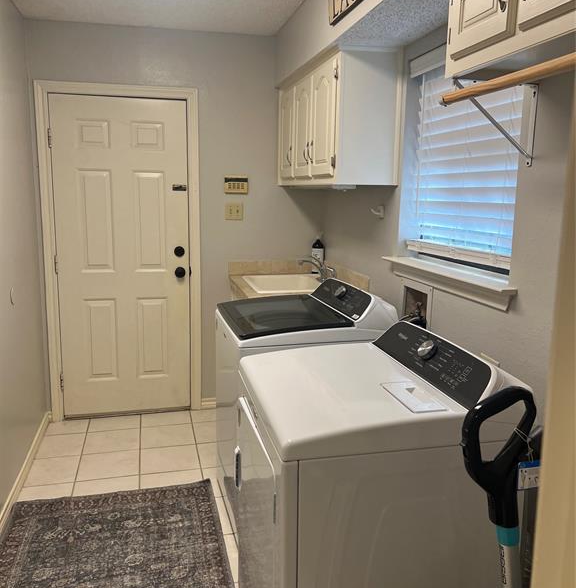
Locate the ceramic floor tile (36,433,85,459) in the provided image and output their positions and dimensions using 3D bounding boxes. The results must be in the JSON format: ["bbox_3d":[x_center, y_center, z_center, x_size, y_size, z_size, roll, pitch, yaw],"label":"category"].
[{"bbox_3d":[-1.306,0.881,3.347,0.238,0.010,0.308,-2,10,-14],"label":"ceramic floor tile"}]

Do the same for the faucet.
[{"bbox_3d":[0.179,-0.150,3.555,0.235,0.165,0.130,-2,10,-14],"label":"faucet"}]

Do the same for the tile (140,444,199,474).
[{"bbox_3d":[-0.652,0.918,3.187,0.310,0.010,0.308,-2,10,-14],"label":"tile"}]

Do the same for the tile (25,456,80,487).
[{"bbox_3d":[-1.231,0.933,3.046,0.238,0.010,0.308,-2,10,-14],"label":"tile"}]

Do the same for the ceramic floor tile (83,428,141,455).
[{"bbox_3d":[-1.034,0.873,3.413,0.310,0.010,0.308,-2,10,-14],"label":"ceramic floor tile"}]

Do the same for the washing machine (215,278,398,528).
[{"bbox_3d":[0.054,0.485,2.617,0.665,1.055,0.700,-2,10,-14],"label":"washing machine"}]

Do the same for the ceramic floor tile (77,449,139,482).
[{"bbox_3d":[-0.959,0.926,3.112,0.310,0.010,0.308,-2,10,-14],"label":"ceramic floor tile"}]

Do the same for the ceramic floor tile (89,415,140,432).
[{"bbox_3d":[-1.097,0.828,3.671,0.310,0.010,0.219,-2,10,-14],"label":"ceramic floor tile"}]

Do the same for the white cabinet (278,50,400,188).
[{"bbox_3d":[0.242,-0.909,3.235,0.315,0.600,1.160,-2,10,-14],"label":"white cabinet"}]

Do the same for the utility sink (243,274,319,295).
[{"bbox_3d":[0.027,0.029,3.544,0.515,0.202,0.660,-2,10,-14],"label":"utility sink"}]

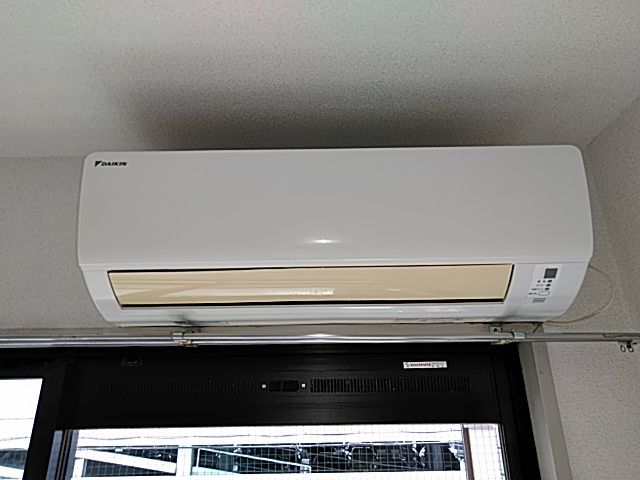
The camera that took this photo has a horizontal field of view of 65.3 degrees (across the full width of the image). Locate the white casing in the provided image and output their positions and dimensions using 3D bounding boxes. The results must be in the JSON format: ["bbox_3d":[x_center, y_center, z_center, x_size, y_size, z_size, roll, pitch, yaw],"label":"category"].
[{"bbox_3d":[0.023,-0.009,0.872,0.780,0.268,0.235,-1,-22,0],"label":"white casing"}]

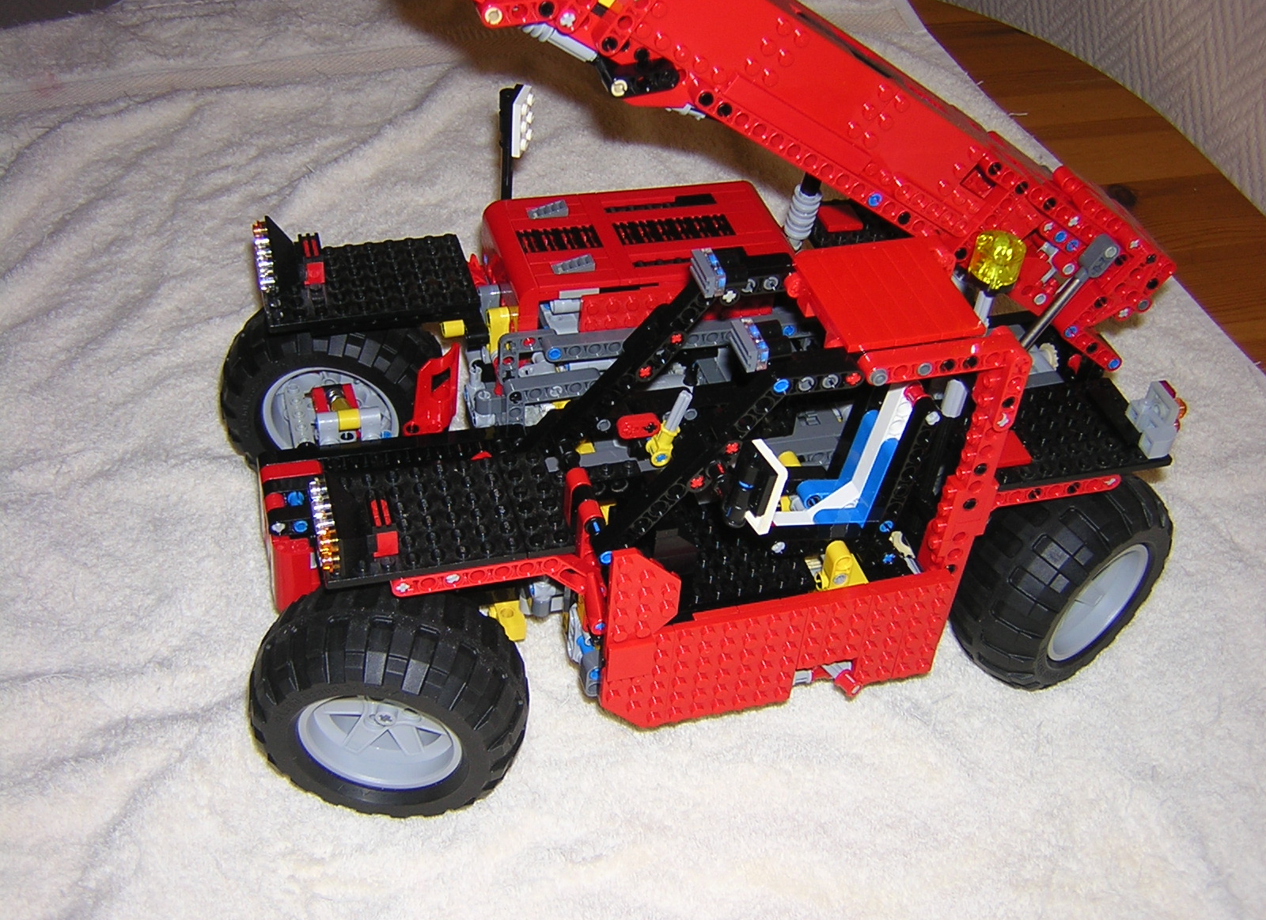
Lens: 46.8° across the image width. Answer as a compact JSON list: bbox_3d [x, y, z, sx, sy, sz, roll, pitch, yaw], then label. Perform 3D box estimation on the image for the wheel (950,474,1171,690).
[{"bbox_3d":[0.169,0.045,0.579,0.095,0.095,0.044,-23,48,-29],"label":"wheel"}]

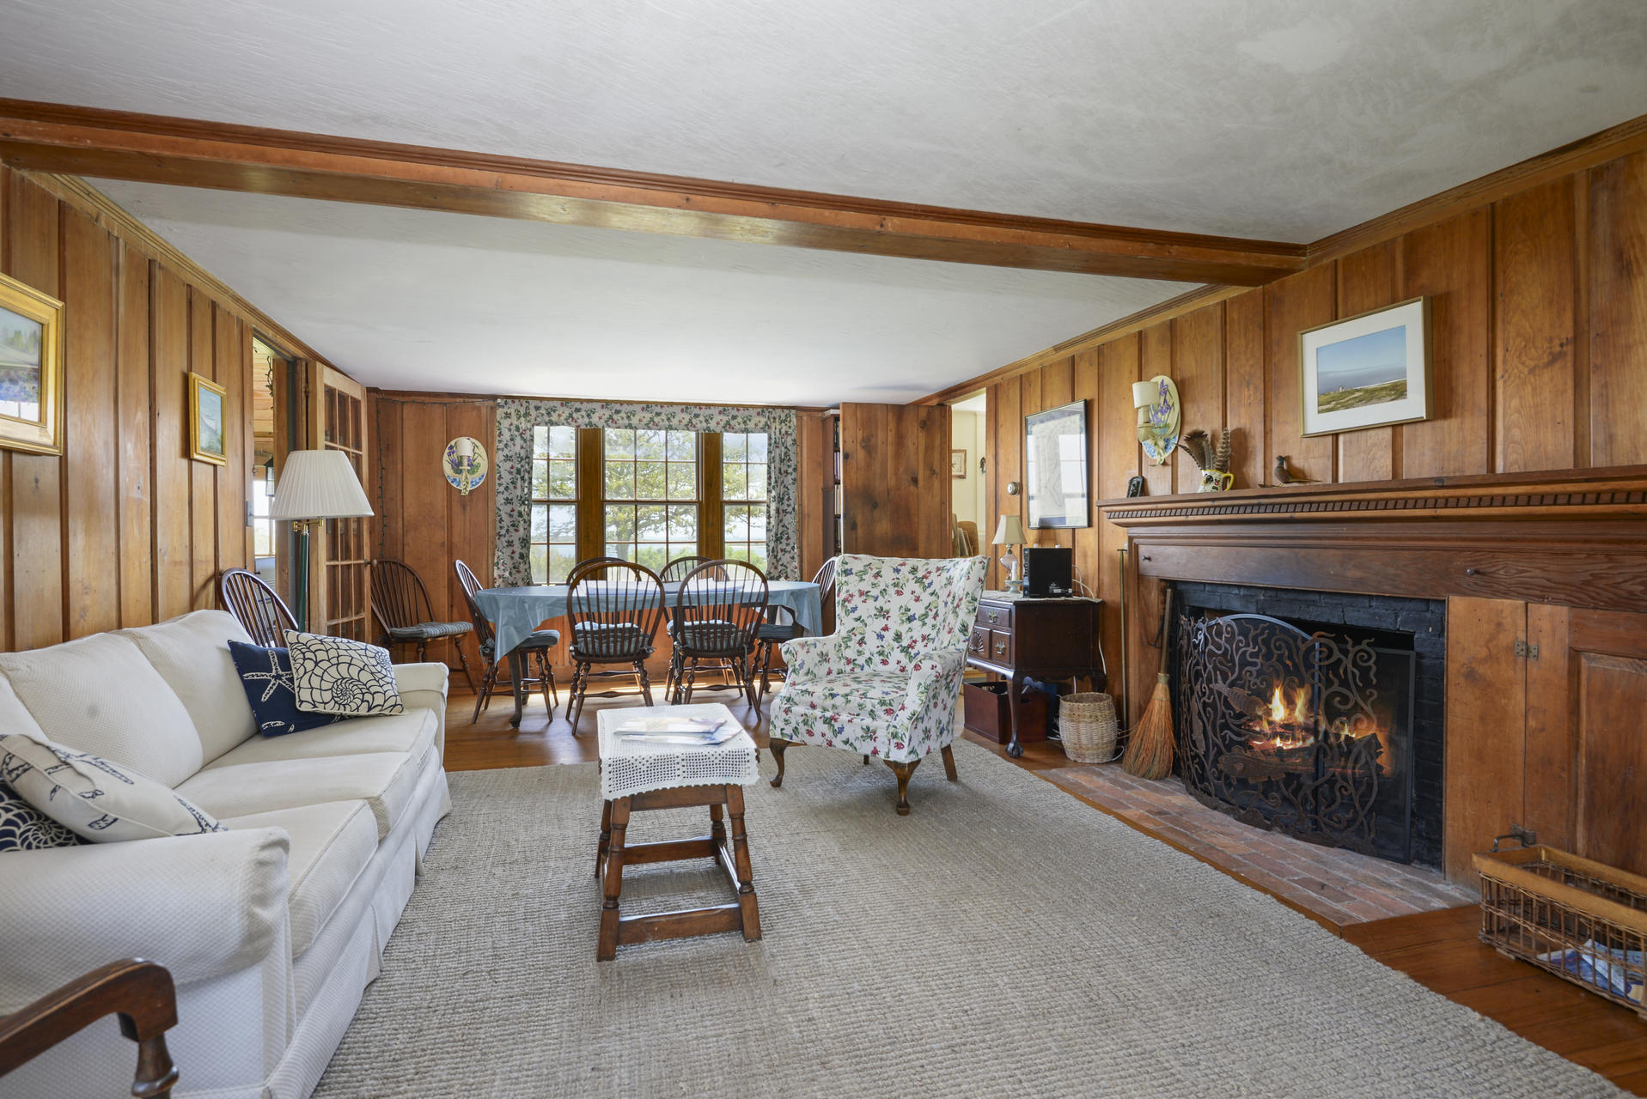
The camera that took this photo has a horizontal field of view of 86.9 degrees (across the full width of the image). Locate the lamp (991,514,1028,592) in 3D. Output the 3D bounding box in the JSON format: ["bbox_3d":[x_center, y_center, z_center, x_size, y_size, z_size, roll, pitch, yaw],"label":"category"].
[{"bbox_3d":[1.077,0.032,5.046,0.198,0.440,0.198,0,1,0],"label":"lamp"}]

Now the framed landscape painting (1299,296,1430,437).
[{"bbox_3d":[1.978,-0.649,3.191,0.033,0.410,0.499,0,1,-19],"label":"framed landscape painting"}]

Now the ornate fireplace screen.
[{"bbox_3d":[1.870,0.660,3.464,0.462,0.814,1.133,0,1,-19],"label":"ornate fireplace screen"}]

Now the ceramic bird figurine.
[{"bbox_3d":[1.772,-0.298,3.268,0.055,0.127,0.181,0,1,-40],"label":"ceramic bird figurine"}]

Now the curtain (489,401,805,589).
[{"bbox_3d":[-1.314,-0.414,6.798,2.357,1.419,0.110,0,1,-19],"label":"curtain"}]

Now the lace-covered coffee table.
[{"bbox_3d":[-0.458,0.800,2.602,0.434,0.544,0.605,0,1,-16],"label":"lace-covered coffee table"}]

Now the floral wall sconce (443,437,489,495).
[{"bbox_3d":[-2.619,-0.613,6.365,0.302,0.429,0.110,0,1,-19],"label":"floral wall sconce"}]

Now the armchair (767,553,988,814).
[{"bbox_3d":[0.246,0.545,3.935,0.797,1.028,0.737,1,1,37],"label":"armchair"}]

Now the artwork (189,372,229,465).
[{"bbox_3d":[-2.643,-0.544,3.730,0.033,0.351,0.341,0,1,-15],"label":"artwork"}]

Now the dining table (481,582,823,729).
[{"bbox_3d":[-1.074,0.656,5.741,2.233,0.764,1.144,0,1,-16],"label":"dining table"}]

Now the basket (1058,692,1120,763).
[{"bbox_3d":[1.355,0.905,4.401,0.286,0.302,0.286,0,1,-19],"label":"basket"}]

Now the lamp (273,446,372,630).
[{"bbox_3d":[-2.185,0.311,3.763,0.451,1.491,0.451,0,1,-19],"label":"lamp"}]

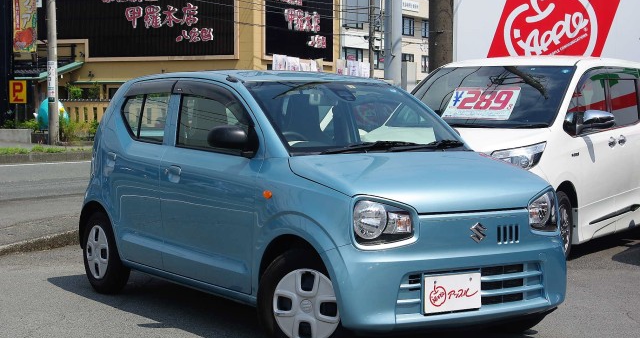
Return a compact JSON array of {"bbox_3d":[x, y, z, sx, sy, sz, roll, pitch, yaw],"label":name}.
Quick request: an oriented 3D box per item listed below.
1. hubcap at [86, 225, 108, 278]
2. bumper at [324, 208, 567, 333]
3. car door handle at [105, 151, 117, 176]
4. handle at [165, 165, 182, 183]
[{"bbox_3d":[-1.426,0.545,7.456,0.060,0.356,0.356,-1,3,-33],"label":"hubcap"},{"bbox_3d":[0.699,0.462,5.432,1.460,0.545,0.320,-1,3,-33],"label":"bumper"},{"bbox_3d":[-1.318,-0.033,7.171,0.045,0.140,0.140,-2,3,-33],"label":"car door handle"},{"bbox_3d":[-0.815,0.028,6.445,0.055,0.100,0.180,-1,3,-33],"label":"handle"}]

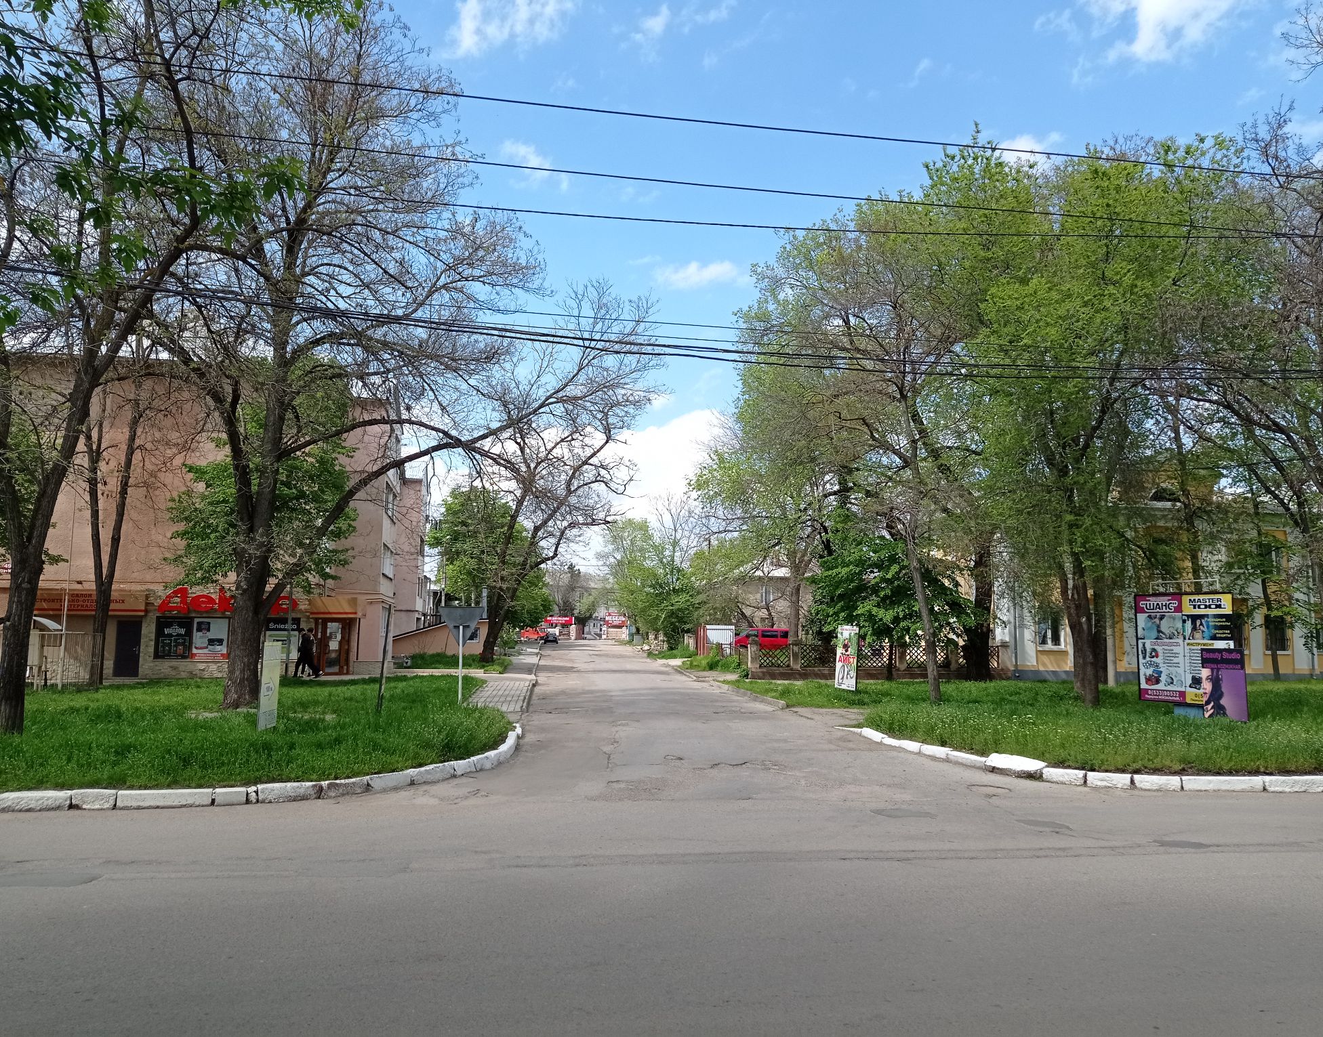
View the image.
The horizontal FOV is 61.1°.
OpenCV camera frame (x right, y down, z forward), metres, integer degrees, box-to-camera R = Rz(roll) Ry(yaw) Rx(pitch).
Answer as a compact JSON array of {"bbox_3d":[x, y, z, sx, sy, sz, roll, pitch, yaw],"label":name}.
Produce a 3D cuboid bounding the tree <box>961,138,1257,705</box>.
[{"bbox_3d":[10.028,-2.336,25.152,6.522,12.892,6.600,0,-6,0],"label":"tree"}]

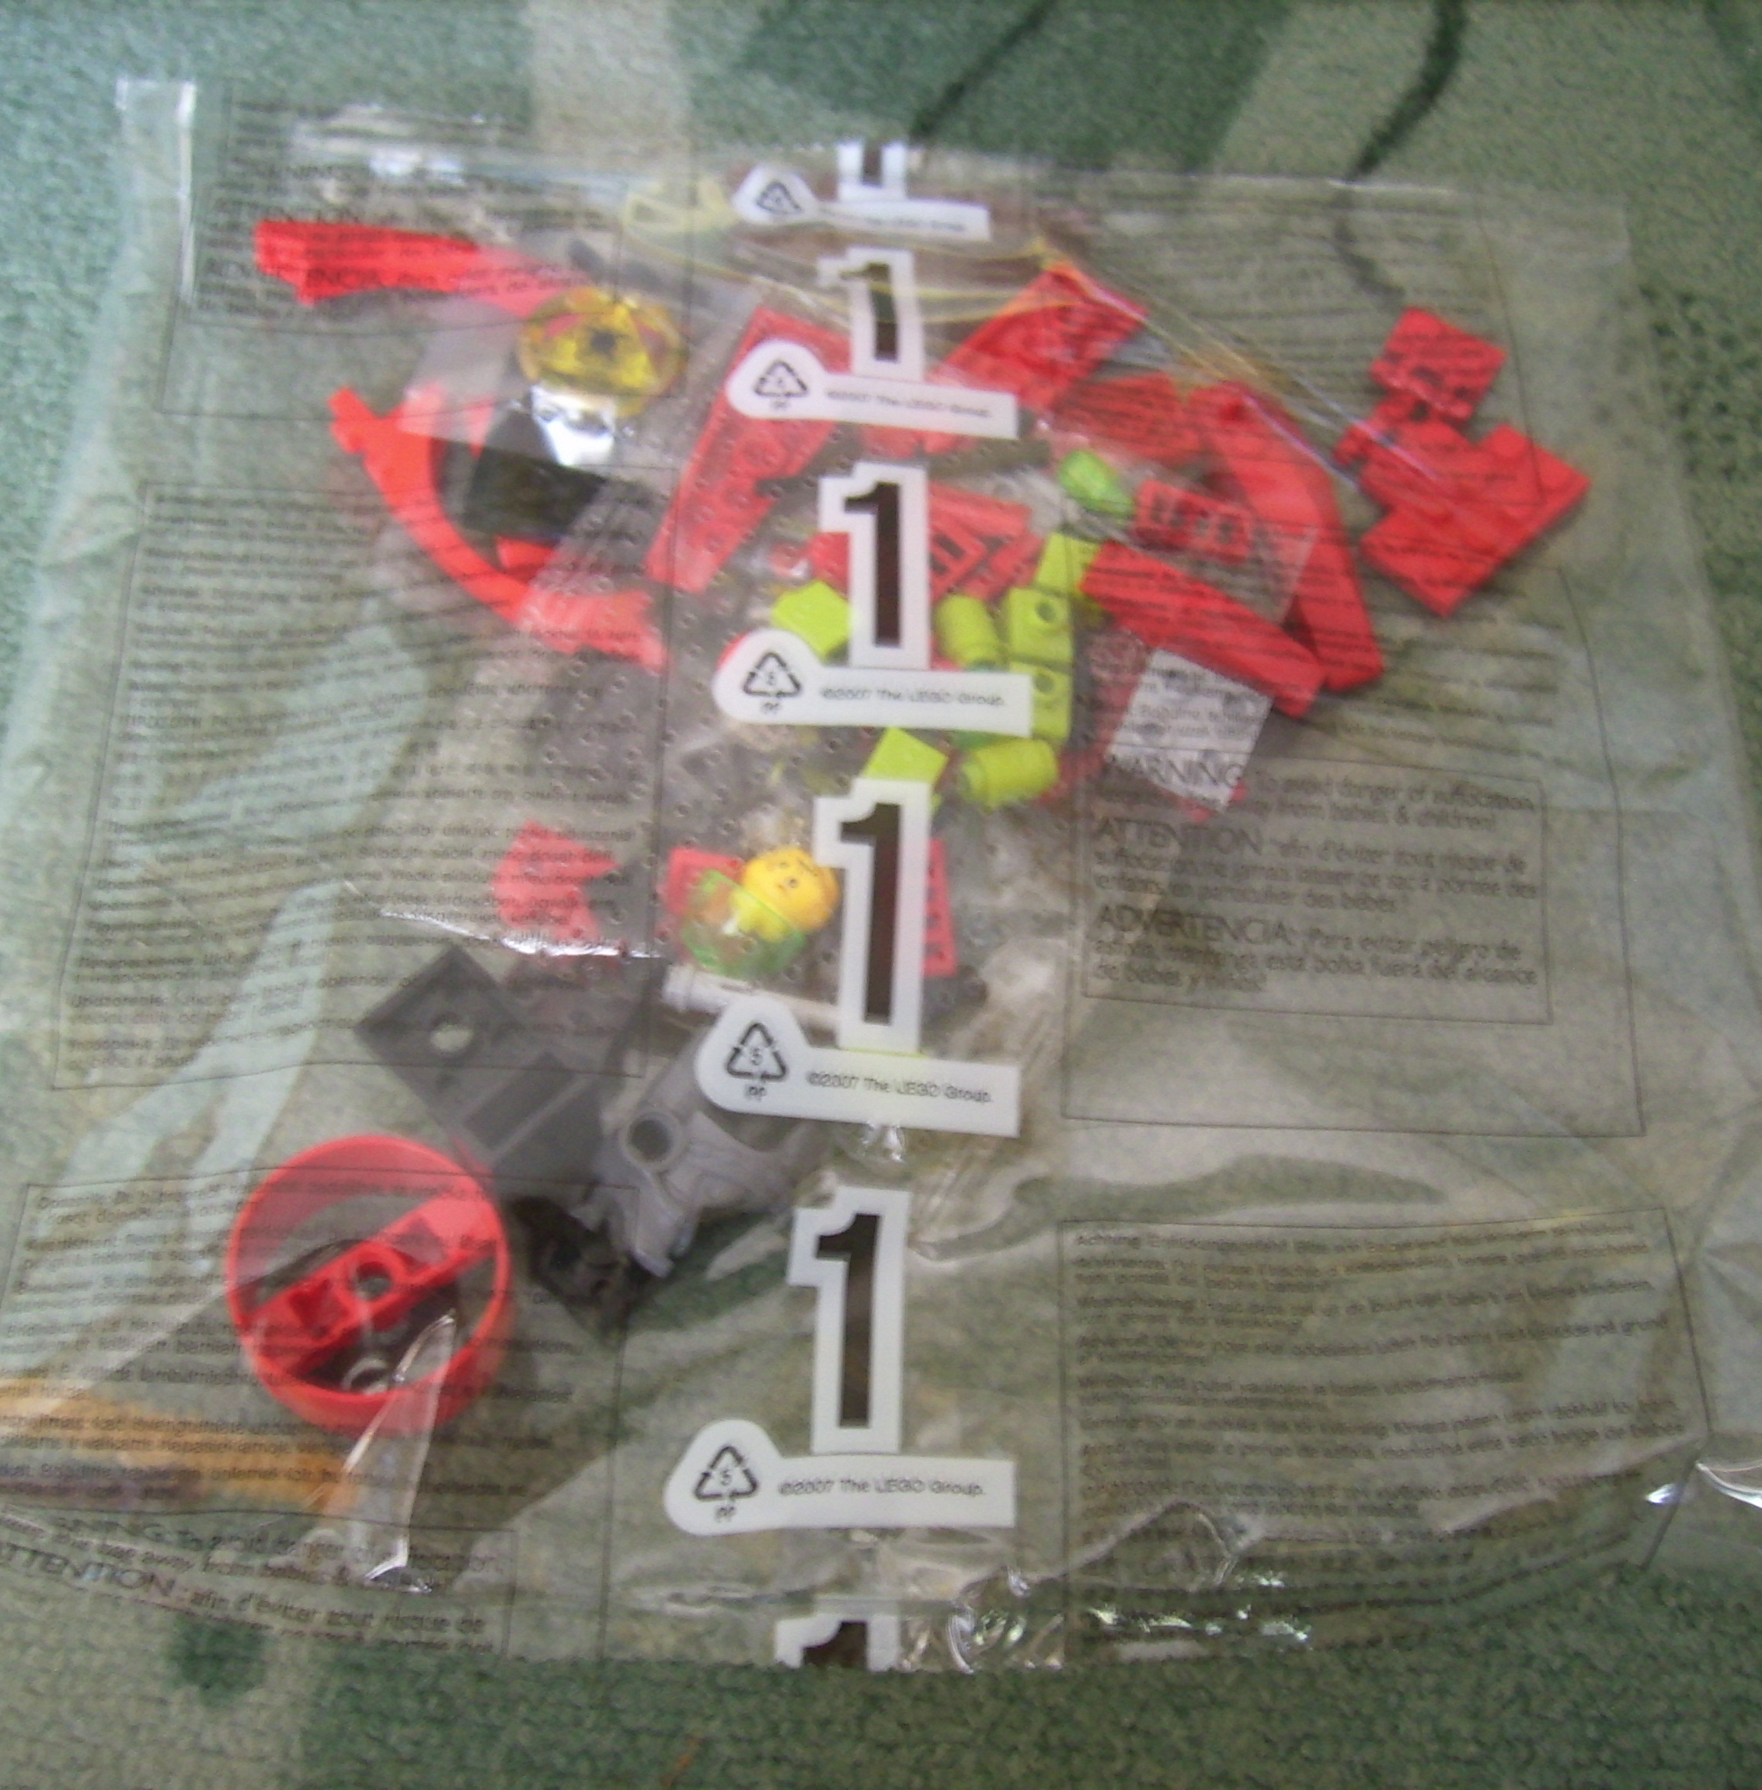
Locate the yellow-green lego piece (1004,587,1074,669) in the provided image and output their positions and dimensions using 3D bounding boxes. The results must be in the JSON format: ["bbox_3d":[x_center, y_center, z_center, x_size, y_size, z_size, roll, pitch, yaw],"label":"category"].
[{"bbox_3d":[0.021,-0.035,0.289,0.008,0.009,0.010,1,88,2],"label":"yellow-green lego piece"}]

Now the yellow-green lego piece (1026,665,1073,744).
[{"bbox_3d":[0.021,-0.024,0.285,0.008,0.009,0.010,1,87,2],"label":"yellow-green lego piece"}]

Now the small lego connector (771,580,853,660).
[{"bbox_3d":[-0.008,-0.034,0.289,0.008,0.008,0.010,-38,73,-16],"label":"small lego connector"}]

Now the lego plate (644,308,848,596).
[{"bbox_3d":[-0.013,-0.057,0.295,0.022,0.005,0.048,16,60,4],"label":"lego plate"}]

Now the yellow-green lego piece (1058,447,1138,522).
[{"bbox_3d":[0.030,-0.057,0.304,0.011,0.006,0.007,40,71,14],"label":"yellow-green lego piece"}]

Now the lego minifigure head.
[{"bbox_3d":[-0.011,-0.001,0.265,0.011,0.010,0.010,-22,68,0],"label":"lego minifigure head"}]

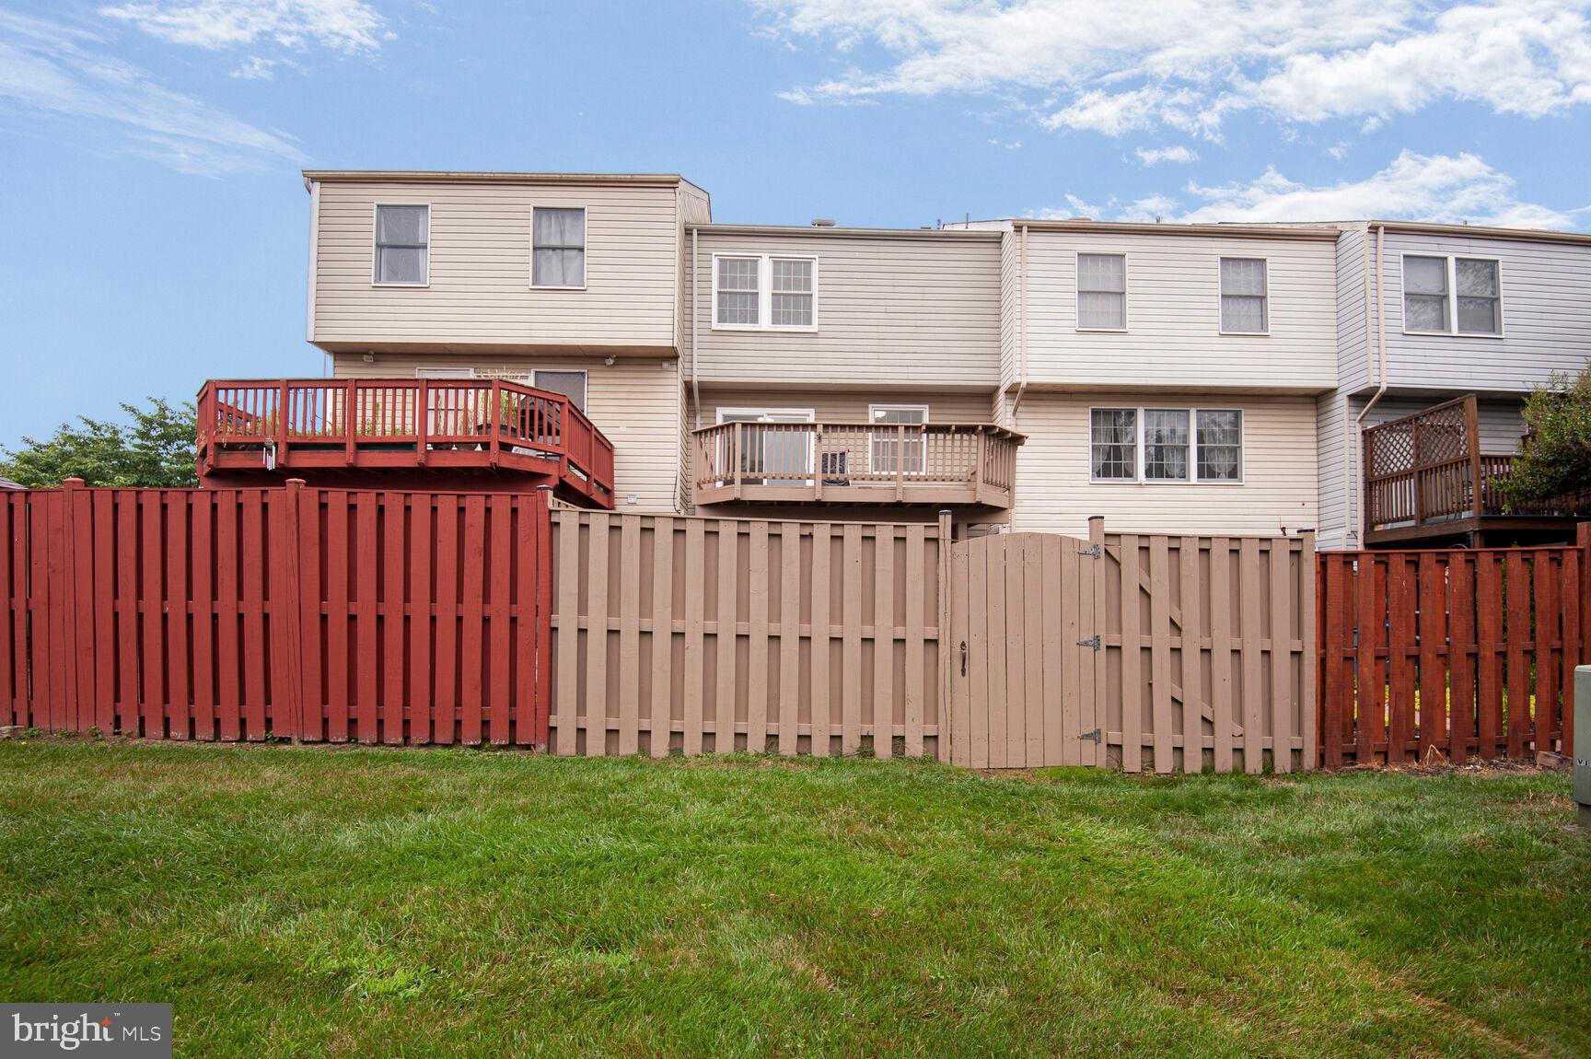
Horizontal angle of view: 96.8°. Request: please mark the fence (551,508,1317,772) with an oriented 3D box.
[{"bbox_3d":[1.135,0.880,5.560,6.000,2.020,0.140,0,-2,-2],"label":"fence"}]

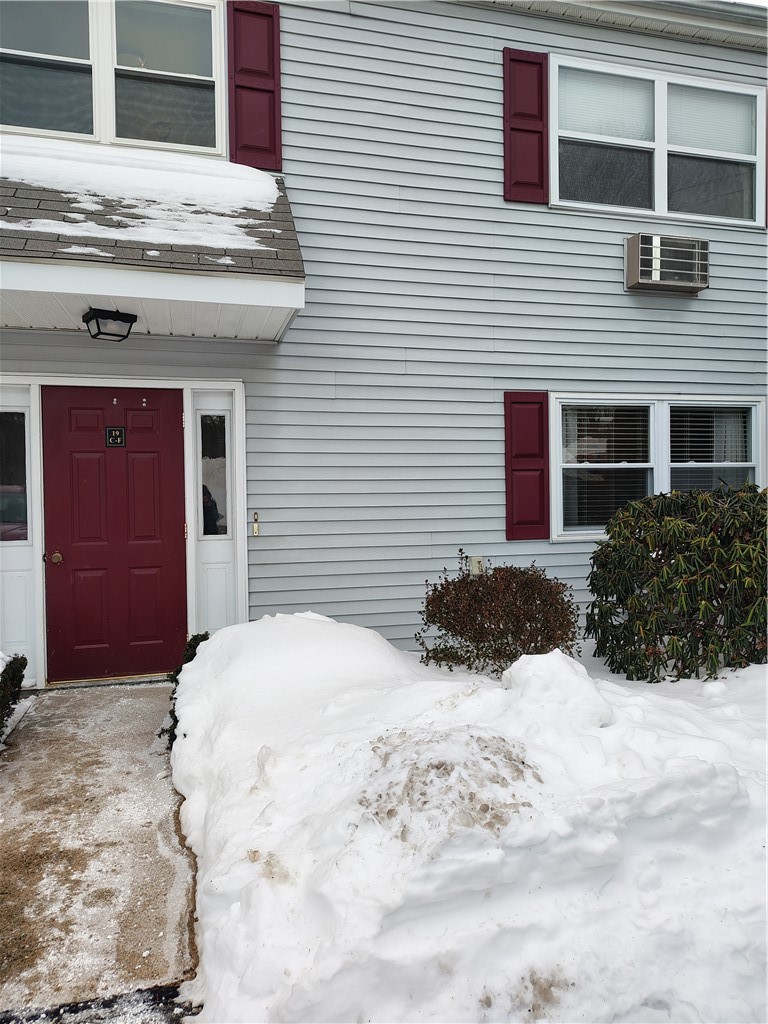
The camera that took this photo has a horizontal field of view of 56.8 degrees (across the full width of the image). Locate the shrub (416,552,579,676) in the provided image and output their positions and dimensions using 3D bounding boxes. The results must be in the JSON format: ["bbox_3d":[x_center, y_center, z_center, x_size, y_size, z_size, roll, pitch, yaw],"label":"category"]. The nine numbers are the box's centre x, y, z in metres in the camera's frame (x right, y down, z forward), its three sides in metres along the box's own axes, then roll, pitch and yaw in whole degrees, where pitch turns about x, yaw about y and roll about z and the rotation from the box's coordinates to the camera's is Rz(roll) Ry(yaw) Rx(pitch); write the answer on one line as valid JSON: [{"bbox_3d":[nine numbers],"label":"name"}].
[{"bbox_3d":[0.819,0.703,4.997,1.140,0.843,0.950,-1,1,-14],"label":"shrub"}]

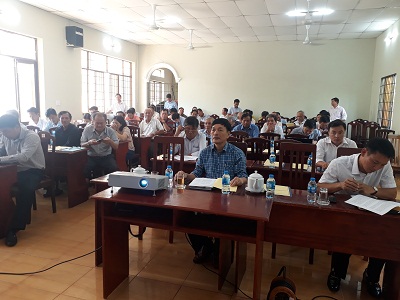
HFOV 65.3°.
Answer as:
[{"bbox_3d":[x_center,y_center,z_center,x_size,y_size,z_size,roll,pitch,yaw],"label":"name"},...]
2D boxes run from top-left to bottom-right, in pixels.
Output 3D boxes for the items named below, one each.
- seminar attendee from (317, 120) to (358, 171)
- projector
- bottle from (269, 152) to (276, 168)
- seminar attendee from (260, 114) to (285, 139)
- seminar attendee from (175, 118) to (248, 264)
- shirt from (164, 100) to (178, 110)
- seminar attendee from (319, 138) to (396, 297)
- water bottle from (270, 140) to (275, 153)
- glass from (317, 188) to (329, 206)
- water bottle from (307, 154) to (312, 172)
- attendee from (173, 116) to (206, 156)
[{"bbox_3d":[1.540,0.303,3.574,0.510,1.280,0.800,4,9,15],"label":"seminar attendee"},{"bbox_3d":[-0.451,0.239,2.349,0.367,0.088,0.250,4,-2,14],"label":"projector"},{"bbox_3d":[0.796,0.109,3.393,0.063,0.172,0.063,4,9,17],"label":"bottle"},{"bbox_3d":[1.321,-0.011,5.779,0.500,1.260,0.780,4,9,17],"label":"seminar attendee"},{"bbox_3d":[0.171,0.382,2.771,0.580,1.280,0.800,4,9,17],"label":"seminar attendee"},{"bbox_3d":[-0.919,-1.189,9.839,0.470,0.680,0.270,3,8,9],"label":"shirt"},{"bbox_3d":[1.262,0.492,2.566,0.580,1.190,0.760,4,9,17],"label":"seminar attendee"},{"bbox_3d":[1.073,-0.055,4.581,0.062,0.178,0.062,4,9,17],"label":"water bottle"},{"bbox_3d":[0.857,0.327,2.165,0.074,0.101,0.074,4,9,17],"label":"glass"},{"bbox_3d":[1.153,0.135,3.275,0.062,0.178,0.062,4,9,17],"label":"water bottle"},{"bbox_3d":[-0.137,0.187,4.116,0.520,1.250,0.700,4,9,17],"label":"attendee"}]

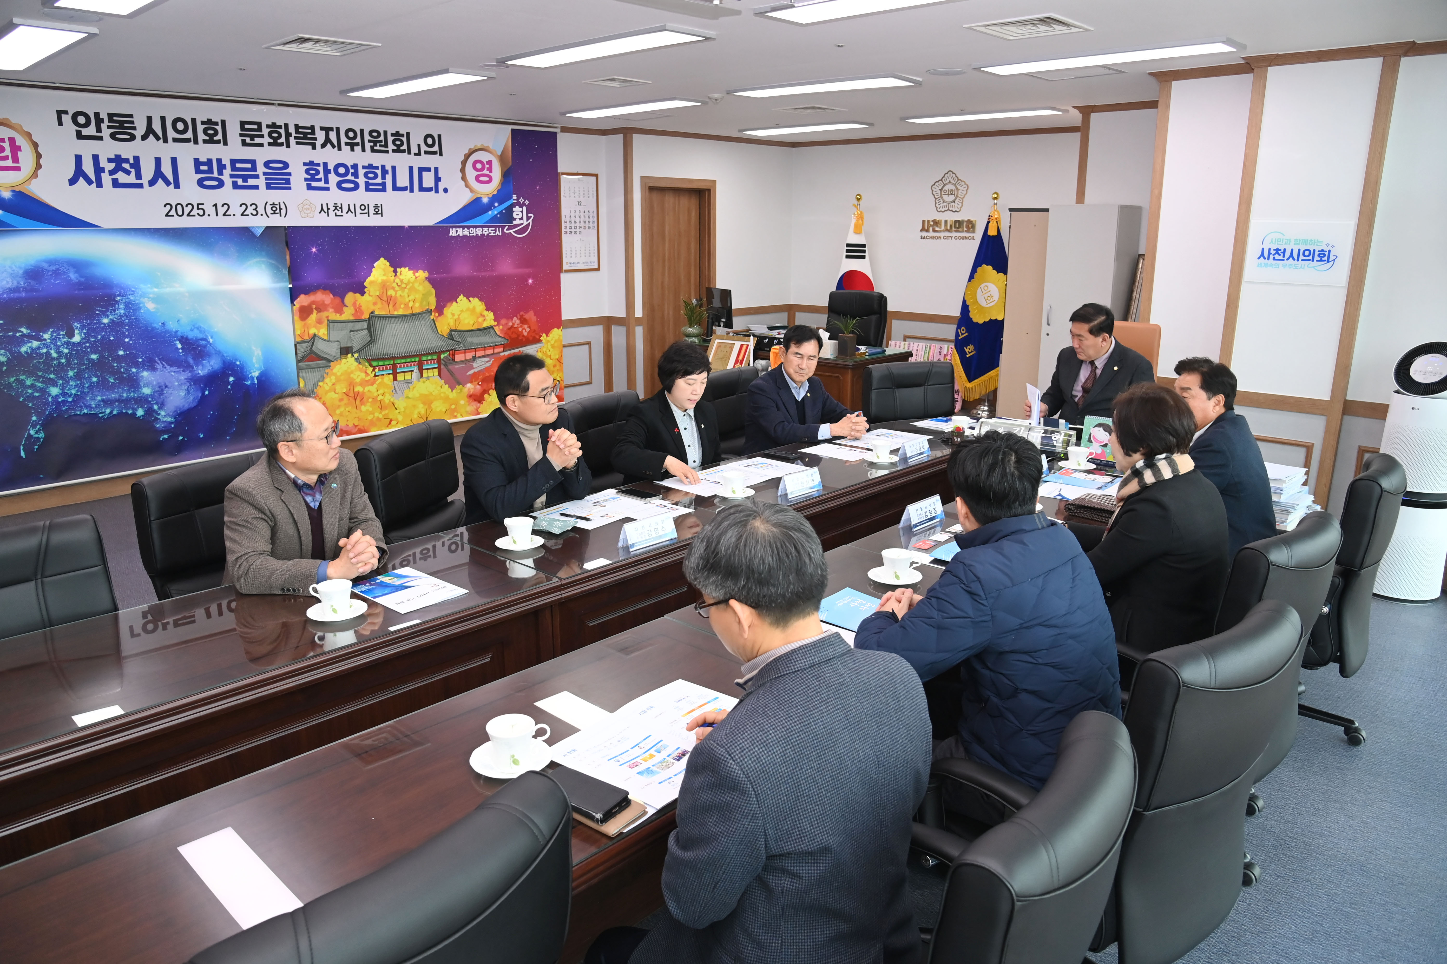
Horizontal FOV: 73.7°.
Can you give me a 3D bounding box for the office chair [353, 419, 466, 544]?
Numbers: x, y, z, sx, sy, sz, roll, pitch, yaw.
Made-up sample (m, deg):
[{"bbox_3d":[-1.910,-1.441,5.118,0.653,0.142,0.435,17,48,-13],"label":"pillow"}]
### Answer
[{"bbox_3d":[-0.919,0.312,3.489,0.650,1.020,0.620,5,16,18],"label":"office chair"}]

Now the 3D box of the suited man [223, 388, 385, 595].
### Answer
[{"bbox_3d":[-1.337,0.351,3.099,0.760,1.280,0.560,12,19,36],"label":"suited man"}]

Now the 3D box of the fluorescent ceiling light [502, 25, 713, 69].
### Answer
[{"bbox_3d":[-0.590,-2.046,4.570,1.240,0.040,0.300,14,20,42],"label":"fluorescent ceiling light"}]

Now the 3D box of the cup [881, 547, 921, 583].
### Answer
[{"bbox_3d":[0.506,0.237,2.739,0.114,0.070,0.088,0,15,-1],"label":"cup"}]

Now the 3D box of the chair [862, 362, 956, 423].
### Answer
[{"bbox_3d":[1.120,-0.161,5.572,0.600,1.010,0.640,-6,16,-22],"label":"chair"}]

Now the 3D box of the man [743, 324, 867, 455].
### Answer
[{"bbox_3d":[0.393,-0.125,4.802,0.560,1.260,0.800,-10,18,-31],"label":"man"}]

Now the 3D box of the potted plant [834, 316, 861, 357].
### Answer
[{"bbox_3d":[0.939,-1.116,7.304,0.200,0.310,0.200,14,20,42],"label":"potted plant"}]

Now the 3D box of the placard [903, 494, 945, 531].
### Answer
[{"bbox_3d":[0.679,0.101,3.266,0.056,0.082,0.198,14,20,42],"label":"placard"}]

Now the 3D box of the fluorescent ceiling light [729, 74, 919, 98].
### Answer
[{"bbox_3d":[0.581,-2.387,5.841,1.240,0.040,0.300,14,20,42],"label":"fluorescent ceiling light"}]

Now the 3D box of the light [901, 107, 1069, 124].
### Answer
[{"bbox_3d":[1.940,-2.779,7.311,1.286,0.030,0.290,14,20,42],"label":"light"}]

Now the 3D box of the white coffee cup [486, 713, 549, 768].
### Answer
[{"bbox_3d":[-0.385,0.501,1.832,0.120,0.080,0.094,0,15,-1],"label":"white coffee cup"}]

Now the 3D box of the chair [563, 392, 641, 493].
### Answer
[{"bbox_3d":[-0.444,0.122,4.490,0.660,1.010,0.600,14,20,42],"label":"chair"}]

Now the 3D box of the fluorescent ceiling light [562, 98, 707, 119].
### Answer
[{"bbox_3d":[-0.681,-2.741,7.101,1.285,0.036,0.310,14,20,42],"label":"fluorescent ceiling light"}]

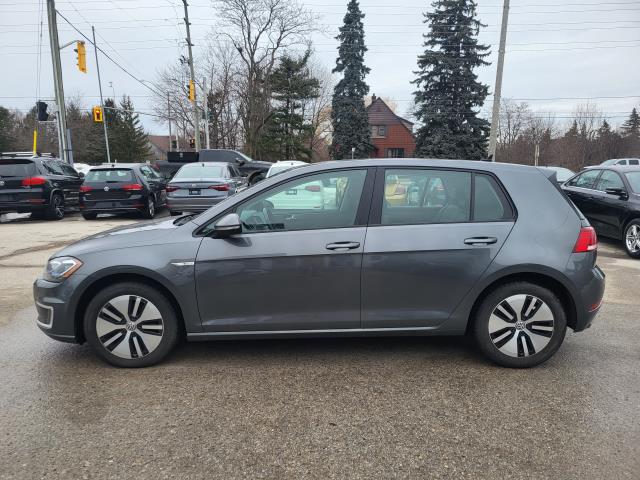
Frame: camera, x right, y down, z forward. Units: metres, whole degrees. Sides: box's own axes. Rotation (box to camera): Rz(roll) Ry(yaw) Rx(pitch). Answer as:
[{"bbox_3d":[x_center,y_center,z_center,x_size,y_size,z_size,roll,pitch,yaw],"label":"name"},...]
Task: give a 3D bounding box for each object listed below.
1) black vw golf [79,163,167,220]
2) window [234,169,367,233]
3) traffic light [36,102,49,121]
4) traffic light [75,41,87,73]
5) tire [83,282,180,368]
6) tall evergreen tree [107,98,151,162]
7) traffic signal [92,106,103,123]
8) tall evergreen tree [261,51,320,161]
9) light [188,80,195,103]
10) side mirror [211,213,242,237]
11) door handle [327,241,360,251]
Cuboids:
[{"bbox_3d":[-5.691,-1.512,14.499,1.810,1.460,4.260,-1,9,-7],"label":"black vw golf"},{"bbox_3d":[-0.124,-0.272,3.309,0.911,0.454,0.050,0,-13,0],"label":"window"},{"bbox_3d":[-10.095,-4.678,17.500,0.360,0.680,0.350,0,9,0],"label":"traffic light"},{"bbox_3d":[-8.669,-6.606,17.400,0.330,1.120,0.520,0,9,0],"label":"traffic light"},{"bbox_3d":[-1.263,0.571,3.338,0.630,0.630,0.210,-1,9,-5],"label":"tire"},{"bbox_3d":[-19.500,-10.532,48.965,4.800,8.600,4.800,0,9,0],"label":"tall evergreen tree"},{"bbox_3d":[-16.186,-9.152,35.000,0.520,1.120,0.330,-2,9,-11],"label":"traffic signal"},{"bbox_3d":[-2.681,-11.218,43.806,5.800,11.500,5.800,0,9,0],"label":"tall evergreen tree"},{"bbox_3d":[-6.763,-7.816,25.300,0.330,1.120,0.520,0,9,0],"label":"light"},{"bbox_3d":[-0.612,-0.101,3.144,0.190,0.160,0.230,0,9,0],"label":"side mirror"},{"bbox_3d":[0.157,0.038,3.176,0.220,0.047,0.060,0,9,0],"label":"door handle"}]

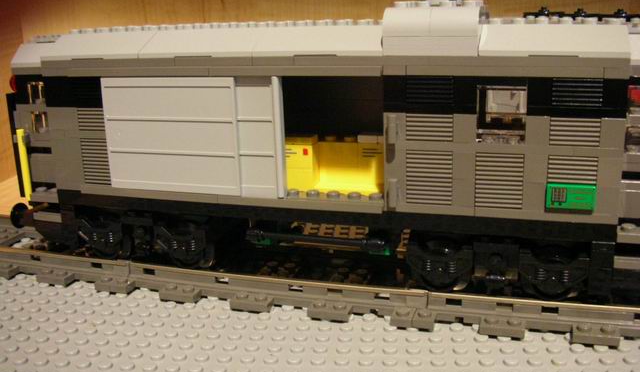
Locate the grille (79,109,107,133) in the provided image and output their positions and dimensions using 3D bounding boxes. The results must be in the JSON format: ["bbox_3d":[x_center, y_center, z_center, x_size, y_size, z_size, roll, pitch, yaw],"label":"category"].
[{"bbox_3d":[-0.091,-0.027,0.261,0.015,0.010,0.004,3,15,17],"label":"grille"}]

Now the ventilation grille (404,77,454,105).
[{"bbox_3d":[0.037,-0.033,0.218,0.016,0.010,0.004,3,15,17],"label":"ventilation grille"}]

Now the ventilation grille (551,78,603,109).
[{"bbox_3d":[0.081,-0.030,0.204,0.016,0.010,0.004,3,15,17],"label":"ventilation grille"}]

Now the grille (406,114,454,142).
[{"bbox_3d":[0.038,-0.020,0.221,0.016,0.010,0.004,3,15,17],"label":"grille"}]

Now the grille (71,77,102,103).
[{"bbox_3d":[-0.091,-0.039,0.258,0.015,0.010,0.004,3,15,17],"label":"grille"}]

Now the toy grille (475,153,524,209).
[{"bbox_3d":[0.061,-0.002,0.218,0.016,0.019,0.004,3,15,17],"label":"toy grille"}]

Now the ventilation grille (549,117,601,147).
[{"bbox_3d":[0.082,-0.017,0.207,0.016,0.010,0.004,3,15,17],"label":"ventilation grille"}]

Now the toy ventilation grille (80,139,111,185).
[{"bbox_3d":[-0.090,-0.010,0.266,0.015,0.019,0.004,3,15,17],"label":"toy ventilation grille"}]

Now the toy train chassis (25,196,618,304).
[{"bbox_3d":[-0.005,0.016,0.273,0.242,0.034,0.058,3,15,17],"label":"toy train chassis"}]

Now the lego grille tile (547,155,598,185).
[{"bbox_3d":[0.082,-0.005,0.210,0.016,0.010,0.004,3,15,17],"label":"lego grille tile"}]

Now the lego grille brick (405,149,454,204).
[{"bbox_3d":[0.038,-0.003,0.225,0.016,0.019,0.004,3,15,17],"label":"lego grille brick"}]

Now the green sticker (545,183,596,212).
[{"bbox_3d":[0.081,0.004,0.209,0.016,0.008,0.003,3,15,17],"label":"green sticker"}]

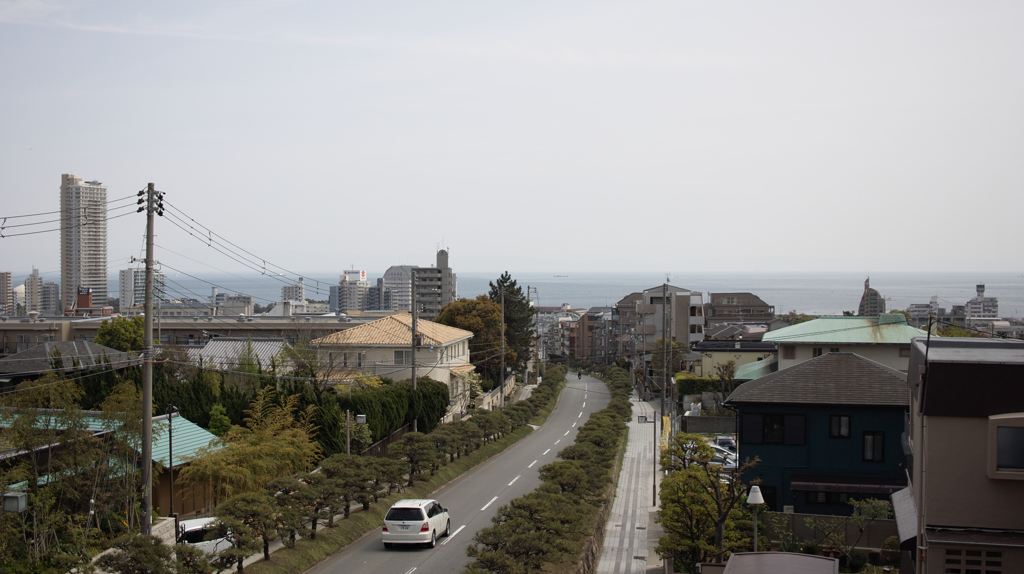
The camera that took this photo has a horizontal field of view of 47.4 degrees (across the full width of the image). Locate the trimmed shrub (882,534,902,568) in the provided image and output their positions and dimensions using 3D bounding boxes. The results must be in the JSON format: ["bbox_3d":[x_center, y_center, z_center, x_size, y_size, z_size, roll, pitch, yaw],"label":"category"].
[{"bbox_3d":[13.269,9.163,40.752,0.800,1.120,0.800,0,1,0],"label":"trimmed shrub"}]

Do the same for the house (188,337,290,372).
[{"bbox_3d":[-24.000,7.415,99.930,9.700,6.300,10.200,0,1,20],"label":"house"}]

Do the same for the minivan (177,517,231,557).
[{"bbox_3d":[-11.350,8.806,40.645,3.900,1.650,1.650,-1,1,-34],"label":"minivan"}]

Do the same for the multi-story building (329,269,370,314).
[{"bbox_3d":[-125.991,9.274,918.267,26.000,44.000,20.000,0,1,17],"label":"multi-story building"}]

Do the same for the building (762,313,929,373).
[{"bbox_3d":[28.779,6.080,97.928,15.000,7.700,11.300,0,1,13],"label":"building"}]

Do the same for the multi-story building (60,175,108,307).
[{"bbox_3d":[-355.382,-31.450,967.620,28.000,124.000,28.000,1,1,32],"label":"multi-story building"}]

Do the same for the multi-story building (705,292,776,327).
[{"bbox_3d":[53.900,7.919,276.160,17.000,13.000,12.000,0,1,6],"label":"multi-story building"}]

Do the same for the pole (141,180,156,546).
[{"bbox_3d":[-10.895,3.092,35.054,0.360,12.400,0.360,1,1,7],"label":"pole"}]

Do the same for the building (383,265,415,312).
[{"bbox_3d":[-76.800,5.146,810.184,20.000,40.000,21.000,0,1,21],"label":"building"}]

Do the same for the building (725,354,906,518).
[{"bbox_3d":[12.866,6.356,46.427,8.200,7.200,7.000,0,1,15],"label":"building"}]

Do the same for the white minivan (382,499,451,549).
[{"bbox_3d":[-3.420,8.537,43.141,1.800,1.630,4.750,0,-4,7],"label":"white minivan"}]

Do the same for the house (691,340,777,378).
[{"bbox_3d":[21.597,7.664,111.408,8.700,5.100,8.000,0,1,9],"label":"house"}]

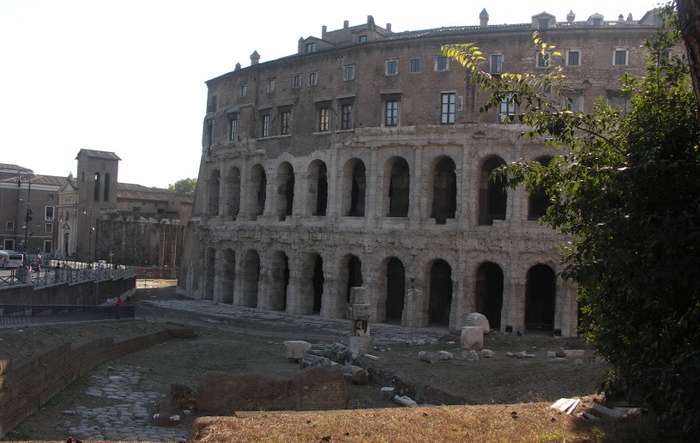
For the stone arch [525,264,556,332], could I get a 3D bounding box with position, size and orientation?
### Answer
[{"bbox_3d":[18.547,7.503,64.986,2.920,6.721,1.600,2,-3,13],"label":"stone arch"}]

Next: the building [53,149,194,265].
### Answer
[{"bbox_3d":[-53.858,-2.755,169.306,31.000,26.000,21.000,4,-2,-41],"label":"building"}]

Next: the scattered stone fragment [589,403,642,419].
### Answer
[{"bbox_3d":[3.319,2.337,8.307,0.640,0.130,0.280,2,-2,9],"label":"scattered stone fragment"}]

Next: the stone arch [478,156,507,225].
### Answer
[{"bbox_3d":[13.925,-3.045,64.867,2.750,6.580,1.500,1,-2,17],"label":"stone arch"}]

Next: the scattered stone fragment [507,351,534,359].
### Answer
[{"bbox_3d":[13.173,10.305,51.731,2.000,0.450,0.900,2,-2,0],"label":"scattered stone fragment"}]

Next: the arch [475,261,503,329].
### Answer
[{"bbox_3d":[13.815,7.341,66.287,2.920,6.721,1.600,2,-3,18],"label":"arch"}]

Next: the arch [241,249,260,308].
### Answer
[{"bbox_3d":[-11.295,6.887,81.206,2.920,6.721,1.600,0,-4,44],"label":"arch"}]

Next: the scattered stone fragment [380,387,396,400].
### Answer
[{"bbox_3d":[2.070,9.200,35.765,0.780,0.420,0.650,2,-2,-10],"label":"scattered stone fragment"}]

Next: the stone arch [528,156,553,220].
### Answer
[{"bbox_3d":[19.089,-3.145,65.647,2.942,6.397,1.600,2,-3,13],"label":"stone arch"}]

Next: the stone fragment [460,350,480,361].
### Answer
[{"bbox_3d":[7.951,8.813,44.134,1.150,0.650,0.800,2,-3,11],"label":"stone fragment"}]

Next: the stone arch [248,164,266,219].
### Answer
[{"bbox_3d":[-10.695,-3.761,81.836,2.942,6.397,1.600,0,-4,44],"label":"stone arch"}]

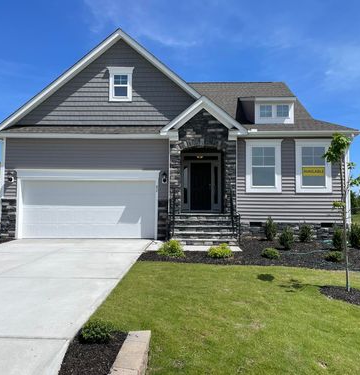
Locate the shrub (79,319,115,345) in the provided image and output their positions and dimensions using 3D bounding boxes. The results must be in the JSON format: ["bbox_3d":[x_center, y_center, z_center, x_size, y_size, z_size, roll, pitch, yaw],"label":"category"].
[{"bbox_3d":[-0.882,1.534,4.014,0.400,0.280,0.380,0,-4,2],"label":"shrub"}]

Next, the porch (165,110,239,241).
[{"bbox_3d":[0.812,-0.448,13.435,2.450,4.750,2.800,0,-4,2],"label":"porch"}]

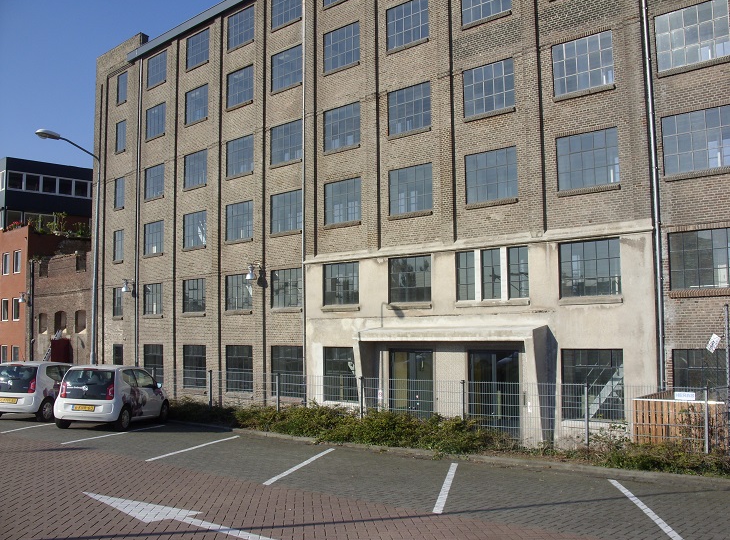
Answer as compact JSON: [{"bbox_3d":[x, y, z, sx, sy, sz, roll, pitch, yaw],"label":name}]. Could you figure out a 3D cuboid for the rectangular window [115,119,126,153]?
[{"bbox_3d":[-11.886,-6.483,38.963,0.140,1.424,0.974,4,-6,-43],"label":"rectangular window"}]

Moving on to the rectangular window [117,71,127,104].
[{"bbox_3d":[-11.832,-8.865,39.052,0.140,1.420,0.979,4,-6,-44],"label":"rectangular window"}]

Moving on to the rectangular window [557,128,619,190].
[{"bbox_3d":[5.604,-2.773,20.287,0.140,1.430,1.752,4,-6,-45],"label":"rectangular window"}]

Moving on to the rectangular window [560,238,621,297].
[{"bbox_3d":[5.672,-0.045,20.171,0.140,1.408,1.758,4,-6,-44],"label":"rectangular window"}]

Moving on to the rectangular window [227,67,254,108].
[{"bbox_3d":[-4.894,-7.143,31.450,0.140,1.424,1.787,4,-6,-43],"label":"rectangular window"}]

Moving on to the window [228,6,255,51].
[{"bbox_3d":[-4.890,-9.525,31.674,0.140,1.421,1.787,4,-6,-43],"label":"window"}]

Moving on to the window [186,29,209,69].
[{"bbox_3d":[-7.357,-9.674,35.123,0.150,1.483,1.815,4,-6,-44],"label":"window"}]

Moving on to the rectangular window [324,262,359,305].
[{"bbox_3d":[-0.746,0.501,26.613,0.160,1.381,1.766,3,-6,-44],"label":"rectangular window"}]

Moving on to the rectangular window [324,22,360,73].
[{"bbox_3d":[-0.778,-7.596,27.411,0.140,1.429,1.789,4,-6,-44],"label":"rectangular window"}]

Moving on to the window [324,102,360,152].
[{"bbox_3d":[-0.723,-4.784,27.057,0.160,1.426,1.796,3,-6,-44],"label":"window"}]

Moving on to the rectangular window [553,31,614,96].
[{"bbox_3d":[5.690,-5.436,21.120,0.150,1.491,1.820,4,-6,-44],"label":"rectangular window"}]

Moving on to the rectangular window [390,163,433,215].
[{"bbox_3d":[1.375,-2.477,24.549,0.140,1.430,1.759,4,-6,-45],"label":"rectangular window"}]

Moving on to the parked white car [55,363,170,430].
[{"bbox_3d":[-5.926,3.010,19.218,1.680,1.490,3.540,1,-7,8],"label":"parked white car"}]

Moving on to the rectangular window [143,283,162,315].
[{"bbox_3d":[-9.769,1.339,36.807,0.150,1.438,1.812,4,-6,-44],"label":"rectangular window"}]

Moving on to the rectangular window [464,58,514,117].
[{"bbox_3d":[3.531,-5.165,22.763,0.140,1.430,1.783,4,-6,-44],"label":"rectangular window"}]

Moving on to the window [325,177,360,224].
[{"bbox_3d":[-0.743,-2.311,27.007,0.140,1.450,1.789,4,-6,-44],"label":"window"}]

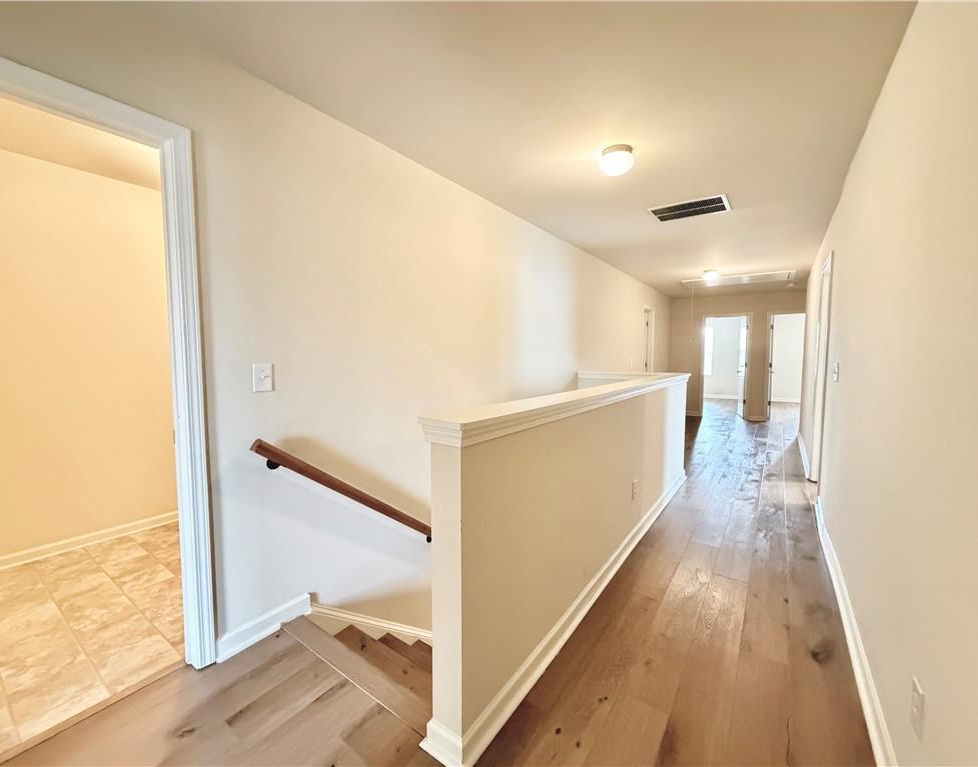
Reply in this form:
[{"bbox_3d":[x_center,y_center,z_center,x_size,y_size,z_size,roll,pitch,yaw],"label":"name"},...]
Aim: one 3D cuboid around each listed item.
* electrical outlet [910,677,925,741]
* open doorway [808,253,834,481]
[{"bbox_3d":[1.081,0.819,1.041,0.011,0.119,0.082,3,5,35],"label":"electrical outlet"},{"bbox_3d":[3.075,-0.023,3.783,0.110,2.085,0.900,3,5,35],"label":"open doorway"}]

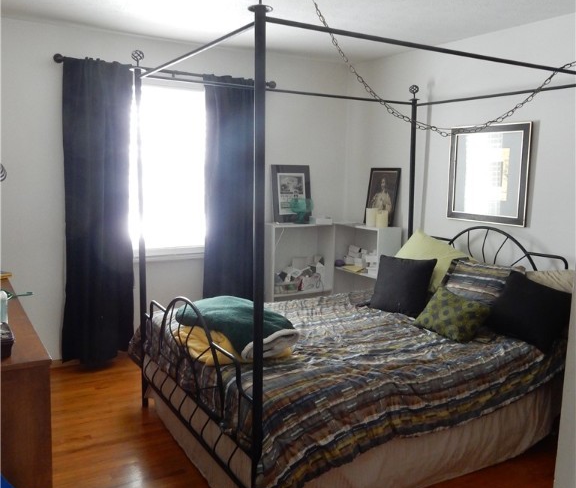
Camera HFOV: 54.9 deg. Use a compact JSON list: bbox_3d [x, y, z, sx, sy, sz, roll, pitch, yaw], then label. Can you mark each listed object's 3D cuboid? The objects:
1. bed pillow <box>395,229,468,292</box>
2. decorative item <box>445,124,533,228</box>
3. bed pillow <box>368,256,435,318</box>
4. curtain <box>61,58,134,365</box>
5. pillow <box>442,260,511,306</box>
[{"bbox_3d":[0.988,0.177,3.849,0.150,0.440,0.550,24,3,-31],"label":"bed pillow"},{"bbox_3d":[1.396,-0.482,3.871,0.035,0.675,0.681,-4,9,-31],"label":"decorative item"},{"bbox_3d":[0.765,0.261,3.645,0.410,0.390,0.140,7,-16,46],"label":"bed pillow"},{"bbox_3d":[-1.364,-0.193,4.023,0.505,2.155,0.130,-4,9,-31],"label":"curtain"},{"bbox_3d":[1.191,0.292,3.577,0.150,0.400,0.560,32,-11,-30],"label":"pillow"}]

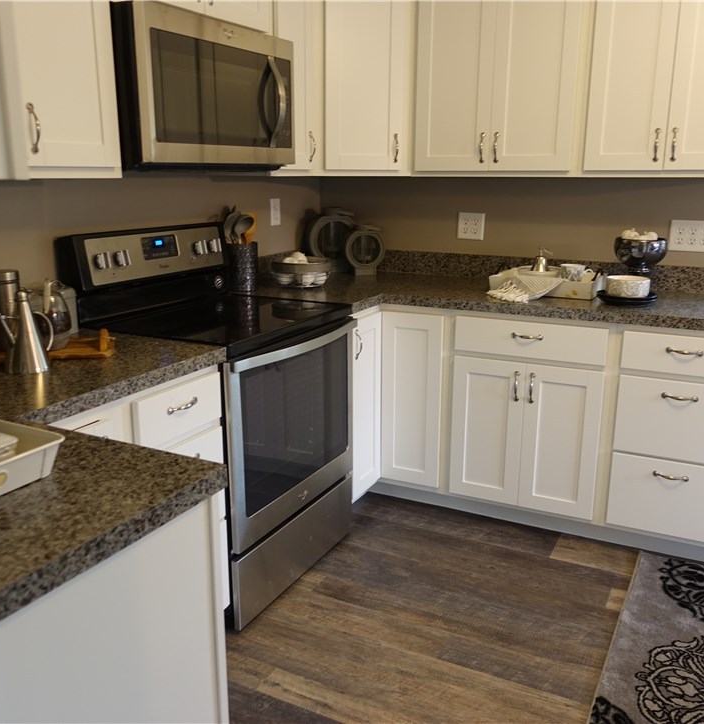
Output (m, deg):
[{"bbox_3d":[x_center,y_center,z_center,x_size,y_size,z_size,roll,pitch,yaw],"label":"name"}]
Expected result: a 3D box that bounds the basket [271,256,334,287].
[{"bbox_3d":[-0.212,-0.391,3.151,0.265,0.115,0.265,0,14,0],"label":"basket"}]

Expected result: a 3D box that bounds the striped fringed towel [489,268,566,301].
[{"bbox_3d":[0.679,-0.299,2.812,0.290,0.085,0.295,7,16,26],"label":"striped fringed towel"}]

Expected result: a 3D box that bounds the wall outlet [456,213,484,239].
[{"bbox_3d":[0.541,-0.614,3.281,0.120,0.117,0.012,7,16,27],"label":"wall outlet"}]

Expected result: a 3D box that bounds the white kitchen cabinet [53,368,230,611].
[{"bbox_3d":[-0.795,0.405,1.956,0.610,0.760,0.690,7,16,27],"label":"white kitchen cabinet"}]

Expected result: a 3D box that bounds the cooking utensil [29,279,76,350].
[{"bbox_3d":[-0.801,-0.124,1.917,0.105,0.172,0.115,-6,16,-22],"label":"cooking utensil"}]

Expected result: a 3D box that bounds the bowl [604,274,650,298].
[{"bbox_3d":[1.031,-0.281,2.695,0.165,0.067,0.165,7,16,27],"label":"bowl"}]

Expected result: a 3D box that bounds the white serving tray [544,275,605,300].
[{"bbox_3d":[0.800,-0.324,2.937,0.400,0.072,0.295,7,16,27],"label":"white serving tray"}]

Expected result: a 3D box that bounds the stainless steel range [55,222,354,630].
[{"bbox_3d":[-0.432,0.146,2.547,0.680,1.190,0.752,7,16,27],"label":"stainless steel range"}]

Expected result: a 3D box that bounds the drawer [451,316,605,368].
[{"bbox_3d":[0.739,-0.124,2.824,0.556,0.135,0.450,7,16,27],"label":"drawer"}]

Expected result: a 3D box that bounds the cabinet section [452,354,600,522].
[{"bbox_3d":[0.781,0.226,3.011,0.561,0.573,0.570,7,15,27],"label":"cabinet section"}]

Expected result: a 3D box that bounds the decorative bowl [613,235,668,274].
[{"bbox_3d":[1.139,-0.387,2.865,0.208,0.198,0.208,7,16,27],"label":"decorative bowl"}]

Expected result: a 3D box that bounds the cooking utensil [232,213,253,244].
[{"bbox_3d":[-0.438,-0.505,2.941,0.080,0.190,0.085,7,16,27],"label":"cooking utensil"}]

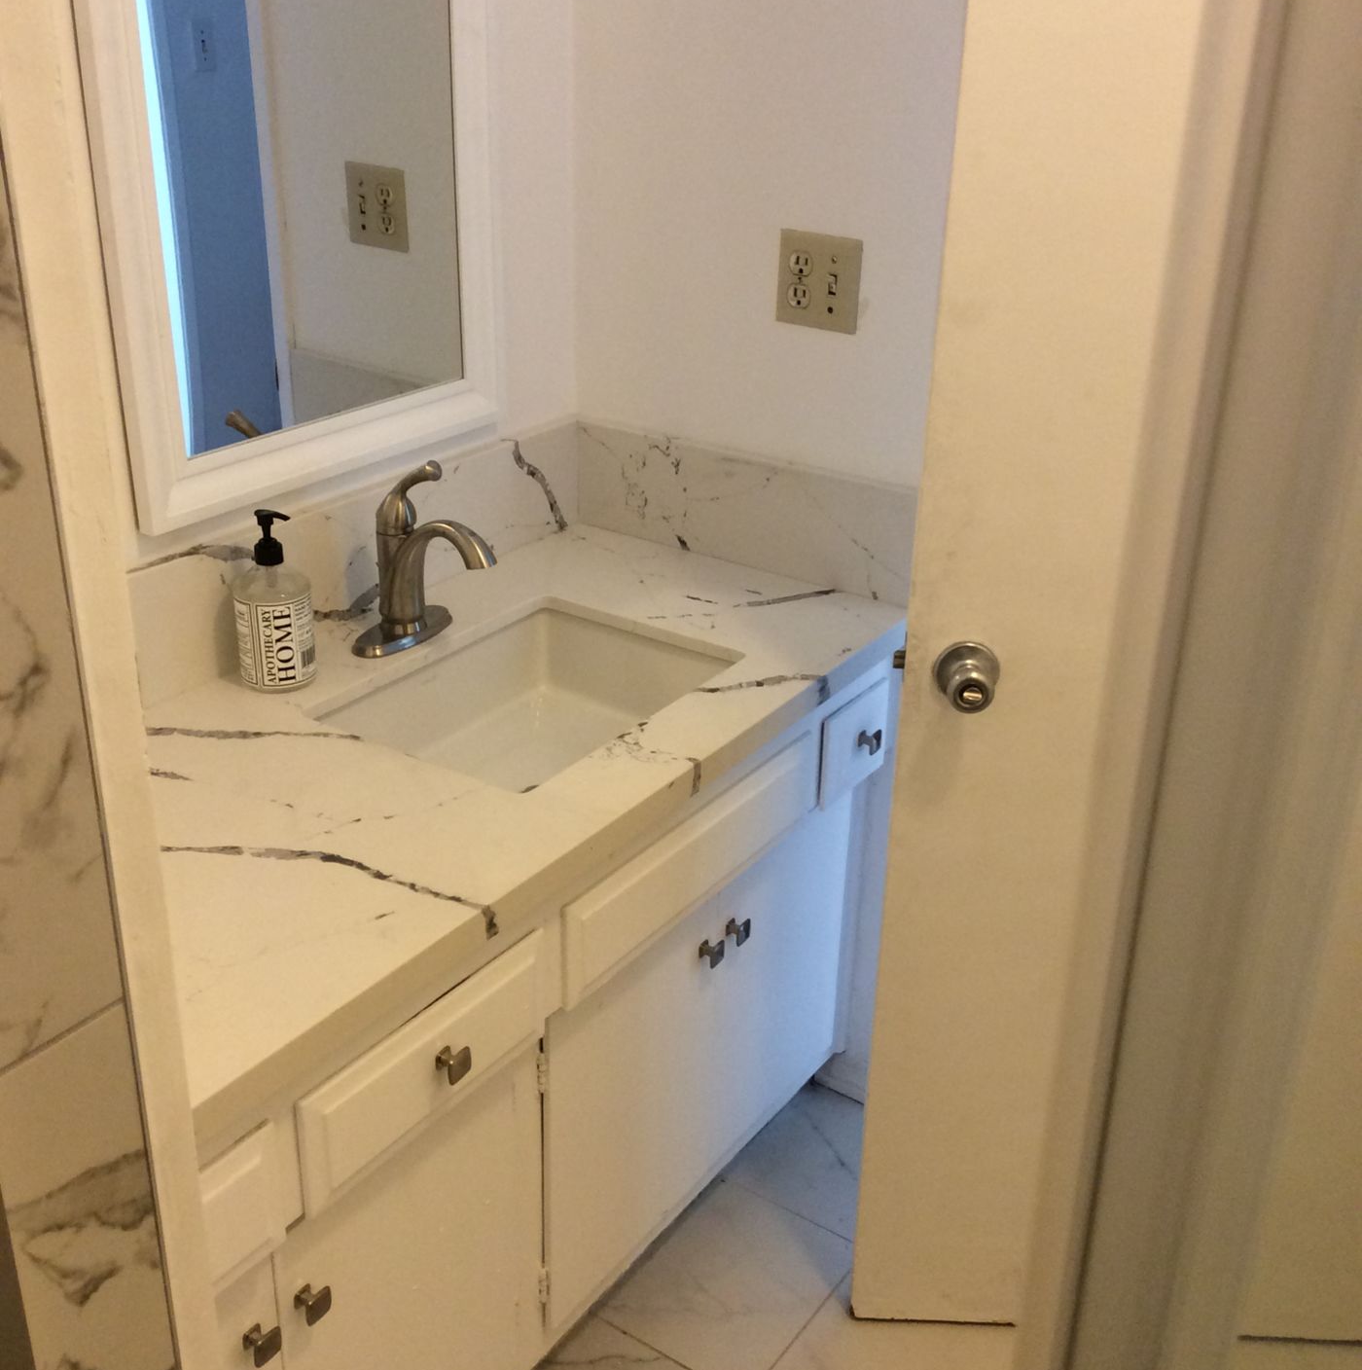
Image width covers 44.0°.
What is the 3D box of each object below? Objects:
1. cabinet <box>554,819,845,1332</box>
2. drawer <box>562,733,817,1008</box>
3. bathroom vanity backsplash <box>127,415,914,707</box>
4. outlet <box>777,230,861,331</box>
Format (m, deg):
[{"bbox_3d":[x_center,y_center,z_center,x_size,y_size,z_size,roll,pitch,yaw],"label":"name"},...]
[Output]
[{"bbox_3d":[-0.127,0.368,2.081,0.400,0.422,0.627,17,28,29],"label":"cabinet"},{"bbox_3d":[0.012,0.186,1.853,0.030,0.120,0.492,17,28,29],"label":"drawer"},{"bbox_3d":[-0.192,-0.076,1.894,0.565,0.151,1.000,17,28,29],"label":"bathroom vanity backsplash"},{"bbox_3d":[0.170,-0.500,2.094,0.116,0.114,0.012,17,28,29],"label":"outlet"}]

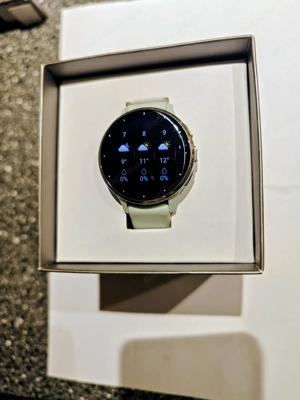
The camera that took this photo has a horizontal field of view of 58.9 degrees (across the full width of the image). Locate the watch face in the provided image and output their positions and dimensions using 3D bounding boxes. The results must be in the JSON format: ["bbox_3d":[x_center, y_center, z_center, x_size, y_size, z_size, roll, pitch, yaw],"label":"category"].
[{"bbox_3d":[-0.002,-0.019,0.119,0.042,0.007,0.042,-1,87,11],"label":"watch face"}]

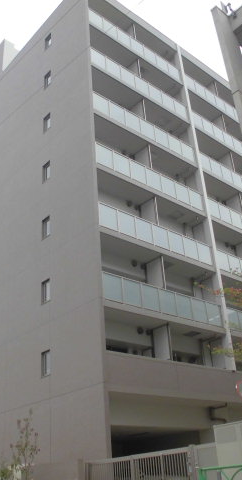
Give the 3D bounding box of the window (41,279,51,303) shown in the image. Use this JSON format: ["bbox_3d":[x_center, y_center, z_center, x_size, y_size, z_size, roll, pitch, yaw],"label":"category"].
[{"bbox_3d":[-2.892,2.042,18.968,0.140,0.907,0.569,19,-36,-37],"label":"window"}]

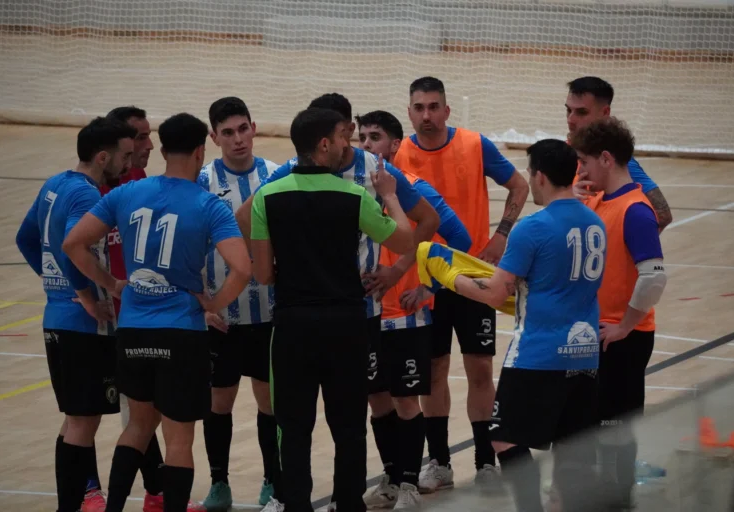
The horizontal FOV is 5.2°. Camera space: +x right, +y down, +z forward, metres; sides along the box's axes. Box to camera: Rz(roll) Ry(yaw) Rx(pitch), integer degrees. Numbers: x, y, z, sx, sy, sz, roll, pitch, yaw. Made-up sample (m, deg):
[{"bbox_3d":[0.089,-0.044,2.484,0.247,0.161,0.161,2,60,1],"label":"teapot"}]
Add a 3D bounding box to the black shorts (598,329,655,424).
[{"bbox_3d":[1.058,0.492,33.600,0.320,0.420,0.370,3,10,16],"label":"black shorts"}]

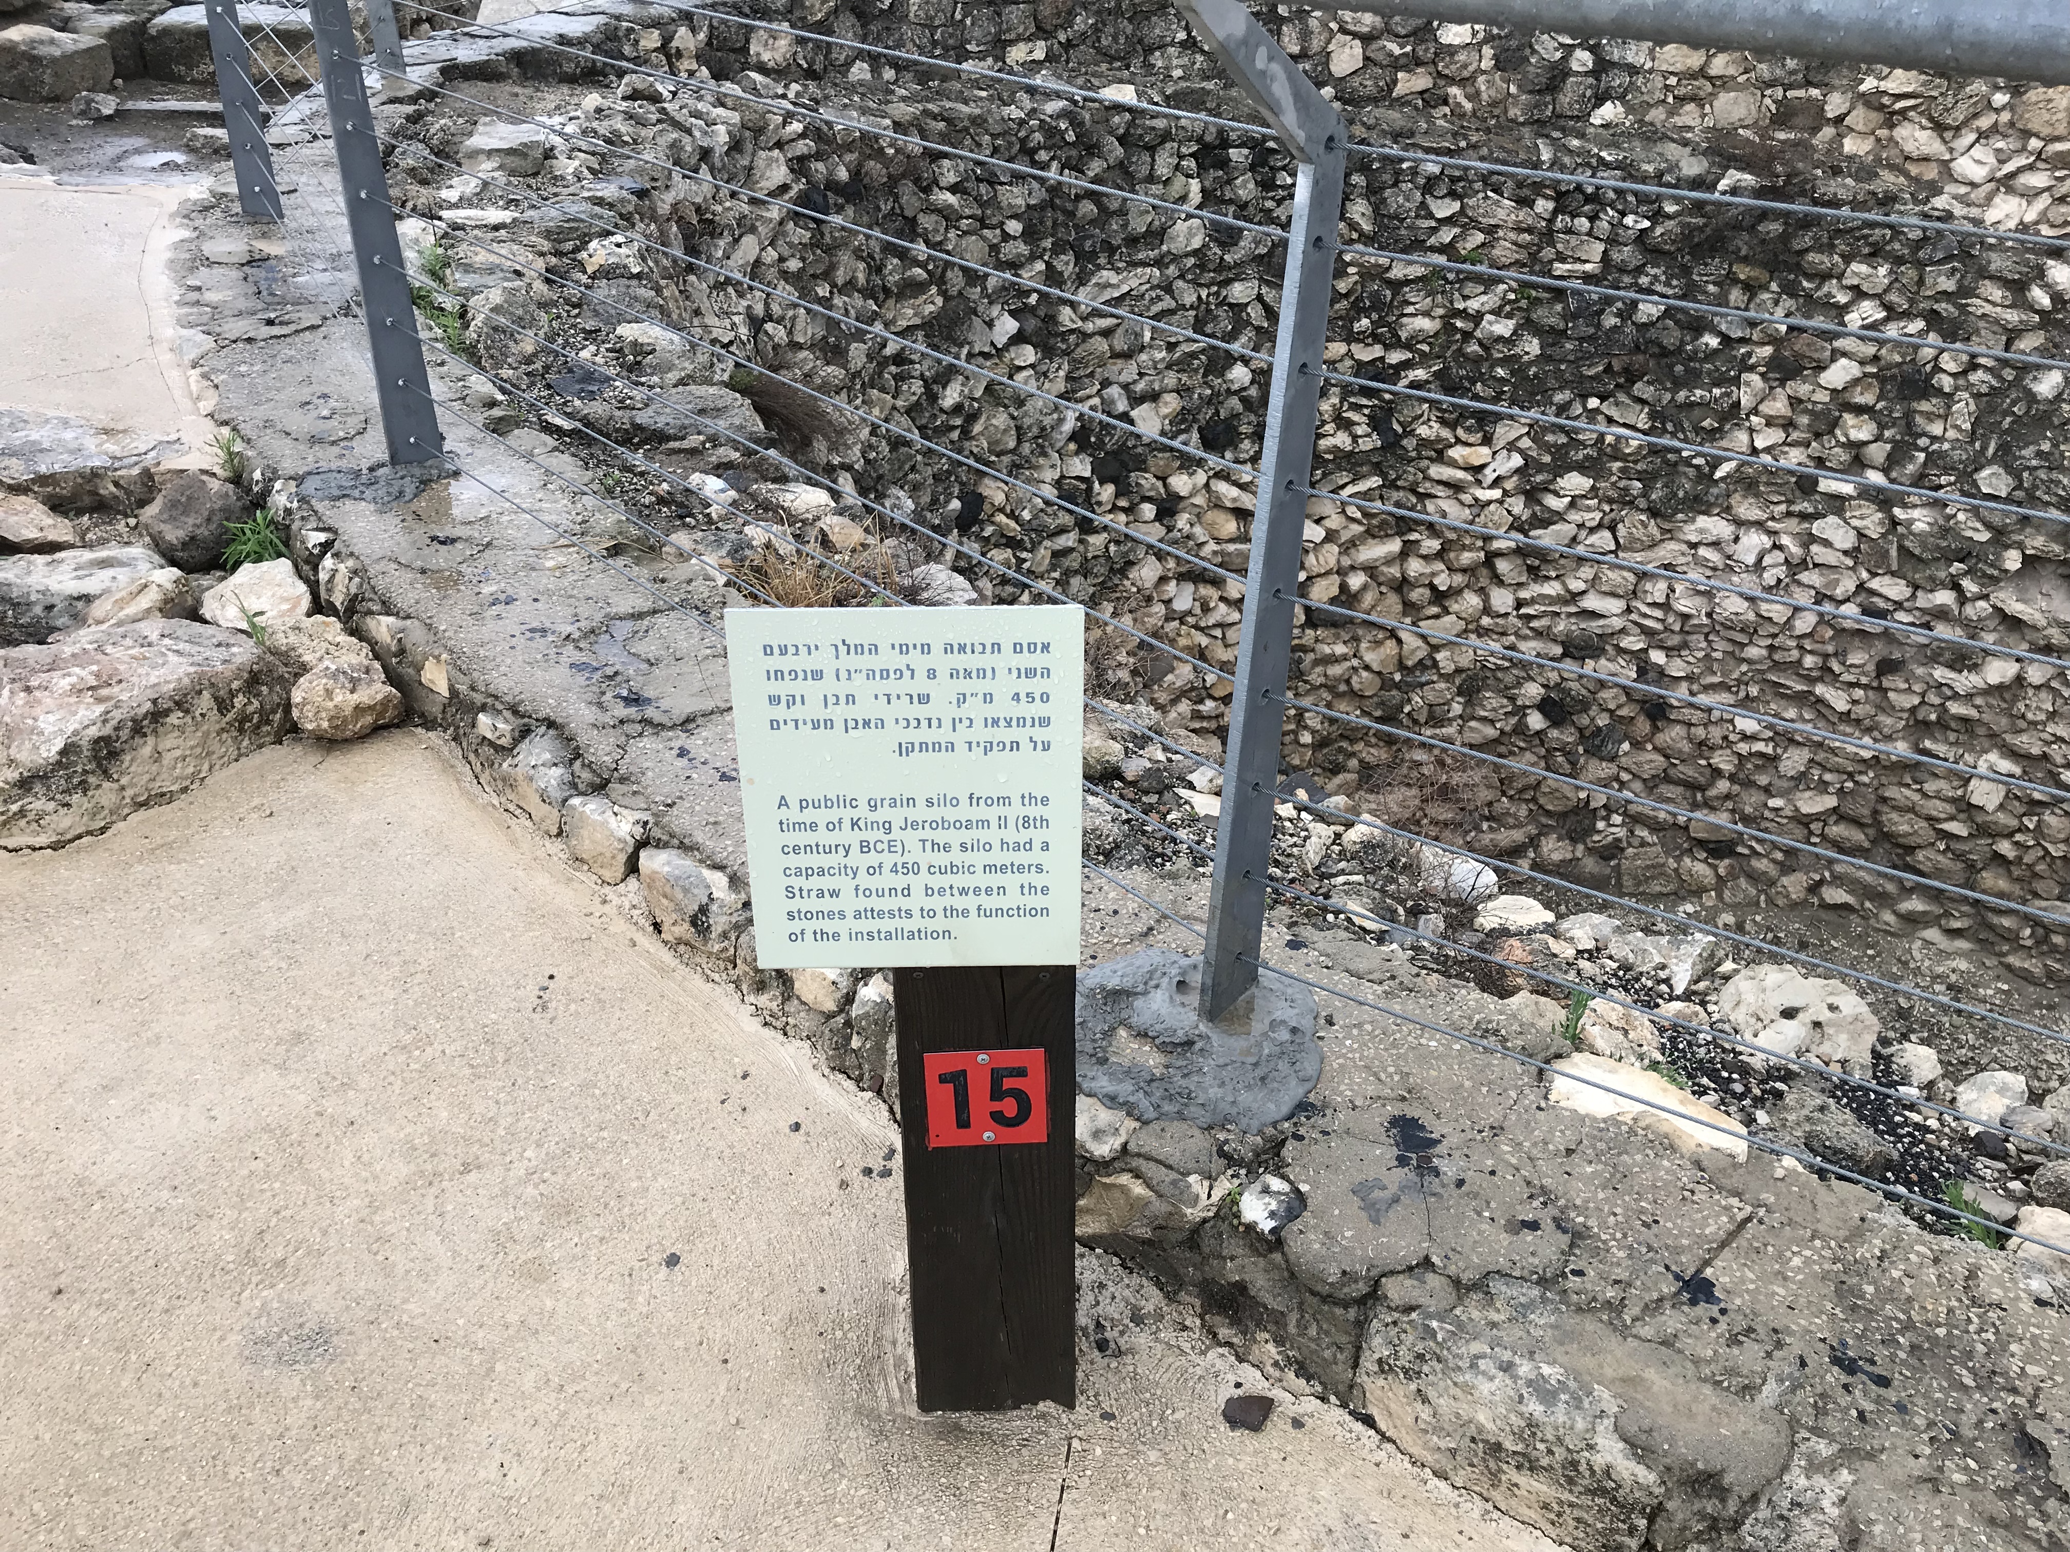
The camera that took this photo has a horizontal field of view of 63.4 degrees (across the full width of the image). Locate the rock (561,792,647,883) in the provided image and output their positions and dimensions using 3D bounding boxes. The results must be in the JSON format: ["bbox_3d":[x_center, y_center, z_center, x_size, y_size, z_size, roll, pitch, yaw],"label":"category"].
[{"bbox_3d":[-0.549,0.077,2.140,0.075,0.095,0.115,-27,42,-36],"label":"rock"}]

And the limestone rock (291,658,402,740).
[{"bbox_3d":[-1.019,-0.116,2.477,0.165,0.115,0.140,-13,36,-21],"label":"limestone rock"}]

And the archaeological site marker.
[{"bbox_3d":[-0.092,0.203,1.425,0.256,0.790,0.120,-1,27,-1],"label":"archaeological site marker"}]

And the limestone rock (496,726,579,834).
[{"bbox_3d":[-0.679,0.005,2.280,0.080,0.100,0.130,-27,42,-36],"label":"limestone rock"}]

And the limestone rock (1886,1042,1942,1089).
[{"bbox_3d":[0.955,0.316,1.820,0.056,0.045,0.050,21,38,29],"label":"limestone rock"}]

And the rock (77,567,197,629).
[{"bbox_3d":[-1.353,-0.267,2.522,0.165,0.100,0.115,-2,33,-5],"label":"rock"}]

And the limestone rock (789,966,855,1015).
[{"bbox_3d":[-0.246,0.241,1.940,0.060,0.065,0.080,-27,42,-36],"label":"limestone rock"}]

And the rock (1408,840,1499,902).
[{"bbox_3d":[0.520,0.120,2.090,0.070,0.065,0.105,-27,42,-36],"label":"rock"}]

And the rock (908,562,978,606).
[{"bbox_3d":[-0.151,-0.303,2.720,0.110,0.080,0.090,13,35,19],"label":"rock"}]

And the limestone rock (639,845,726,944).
[{"bbox_3d":[-0.437,0.145,2.071,0.095,0.130,0.130,-28,43,-37],"label":"limestone rock"}]

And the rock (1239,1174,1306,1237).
[{"bbox_3d":[0.224,0.406,1.585,0.055,0.050,0.060,-27,42,-36],"label":"rock"}]

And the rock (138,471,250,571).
[{"bbox_3d":[-1.383,-0.418,2.750,0.180,0.160,0.165,-16,37,-24],"label":"rock"}]

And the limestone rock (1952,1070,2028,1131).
[{"bbox_3d":[0.999,0.339,1.752,0.074,0.058,0.066,24,40,31],"label":"limestone rock"}]

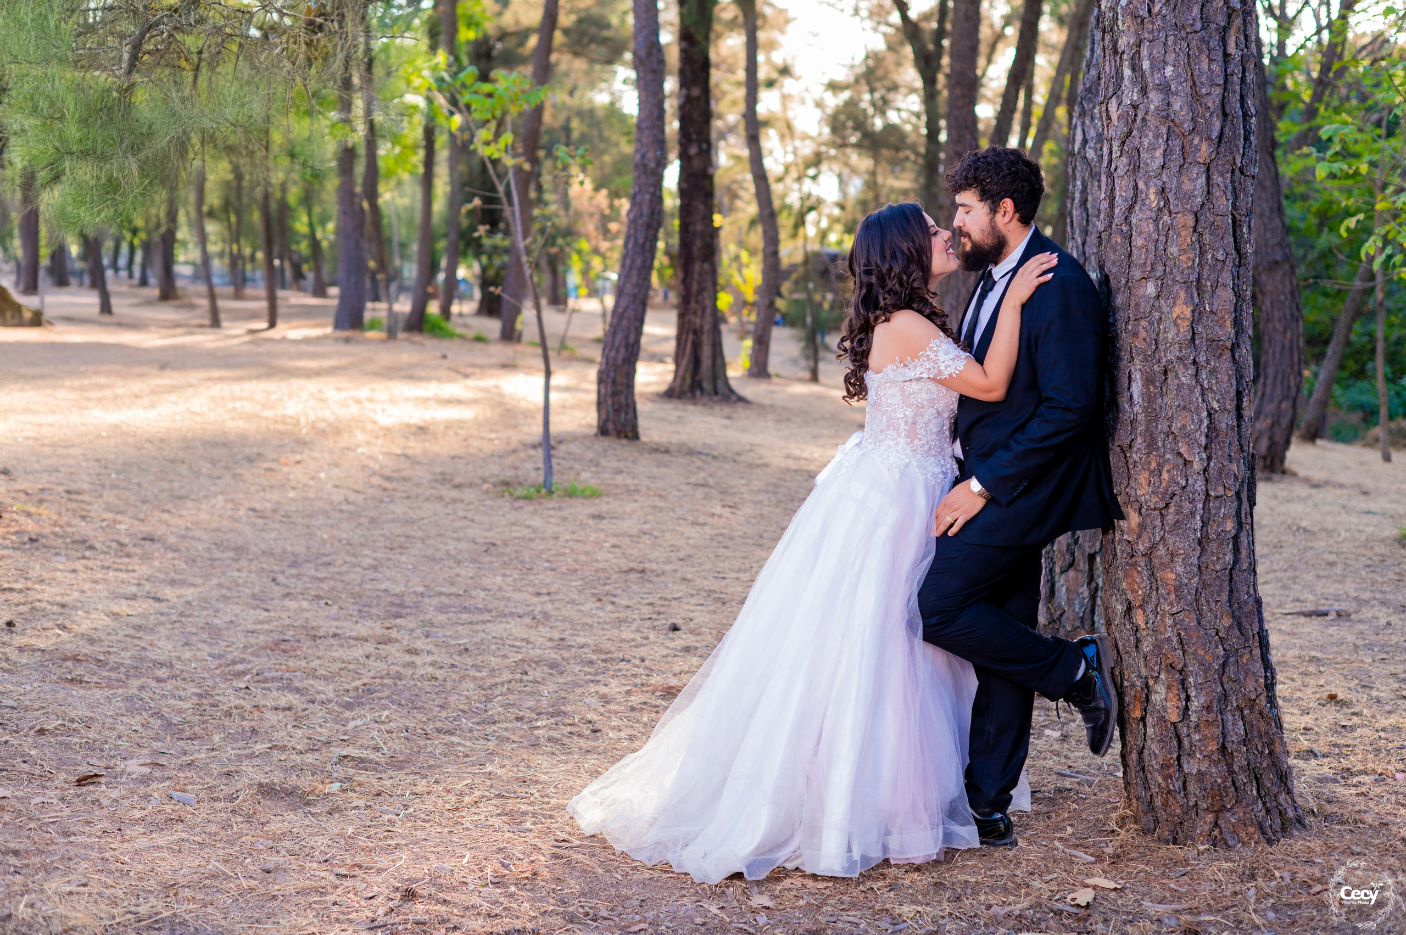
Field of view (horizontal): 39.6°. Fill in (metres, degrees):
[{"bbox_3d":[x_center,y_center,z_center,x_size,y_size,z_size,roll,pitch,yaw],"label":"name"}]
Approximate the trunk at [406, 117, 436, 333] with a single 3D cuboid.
[{"bbox_3d":[-4.711,-4.061,32.751,0.280,3.610,0.280,4,6,0],"label":"trunk"}]

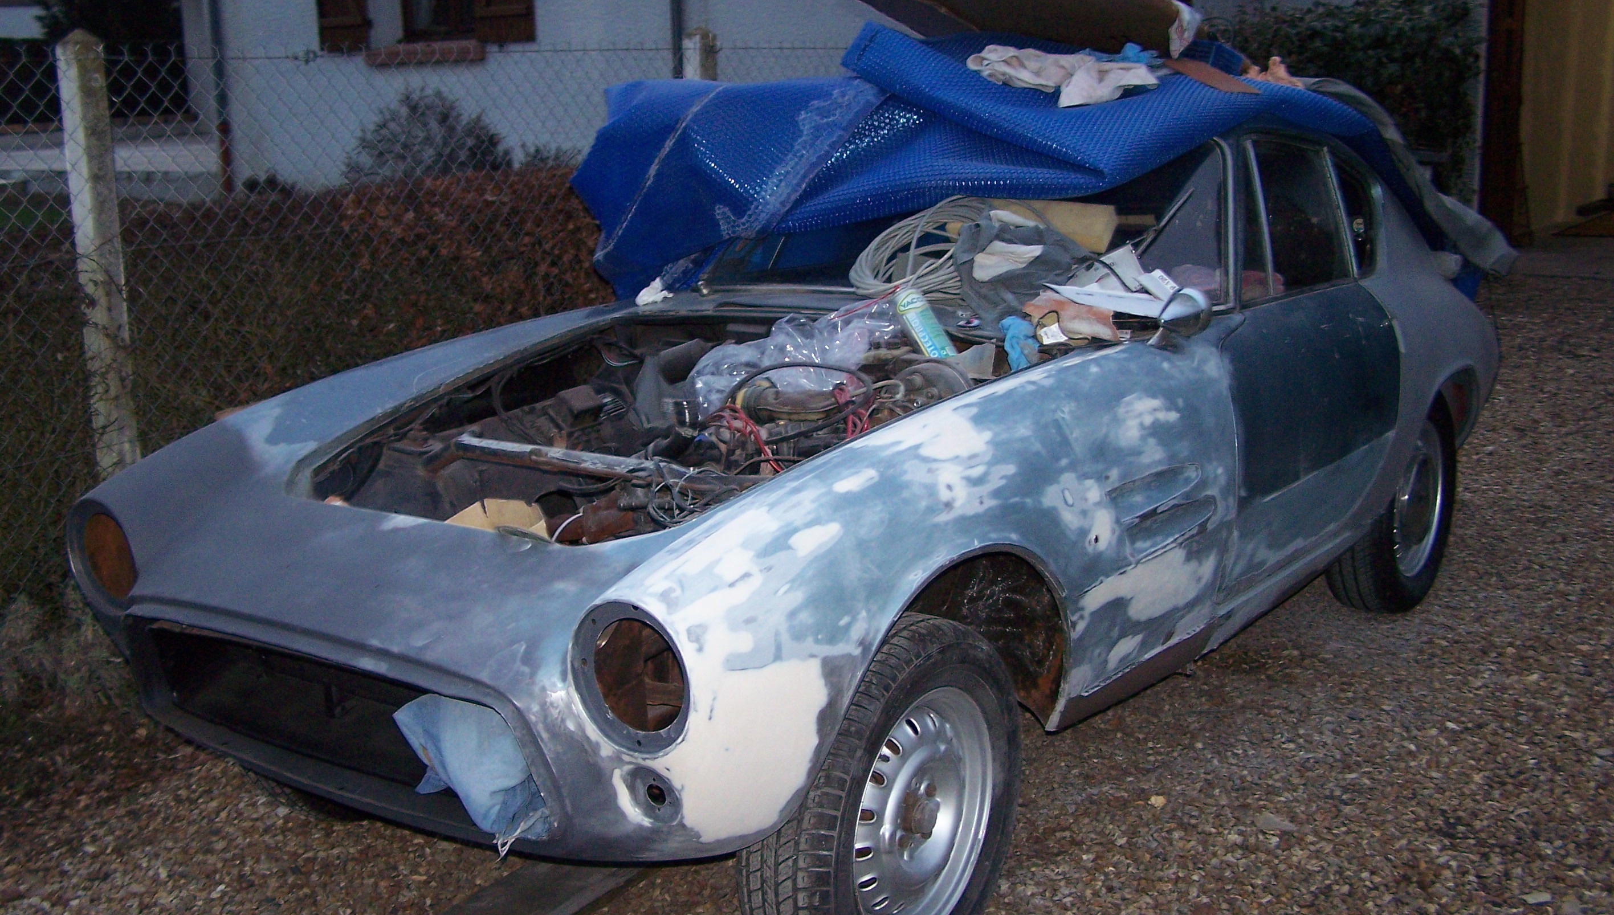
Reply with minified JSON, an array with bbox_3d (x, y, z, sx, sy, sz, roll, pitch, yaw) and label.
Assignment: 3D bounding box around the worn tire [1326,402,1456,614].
[{"bbox_3d":[1.523,0.110,4.624,0.180,0.590,0.590,7,14,35],"label":"worn tire"}]

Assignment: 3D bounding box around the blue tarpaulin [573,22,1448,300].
[{"bbox_3d":[0.605,-0.738,4.492,1.580,0.620,1.800,7,14,35],"label":"blue tarpaulin"}]

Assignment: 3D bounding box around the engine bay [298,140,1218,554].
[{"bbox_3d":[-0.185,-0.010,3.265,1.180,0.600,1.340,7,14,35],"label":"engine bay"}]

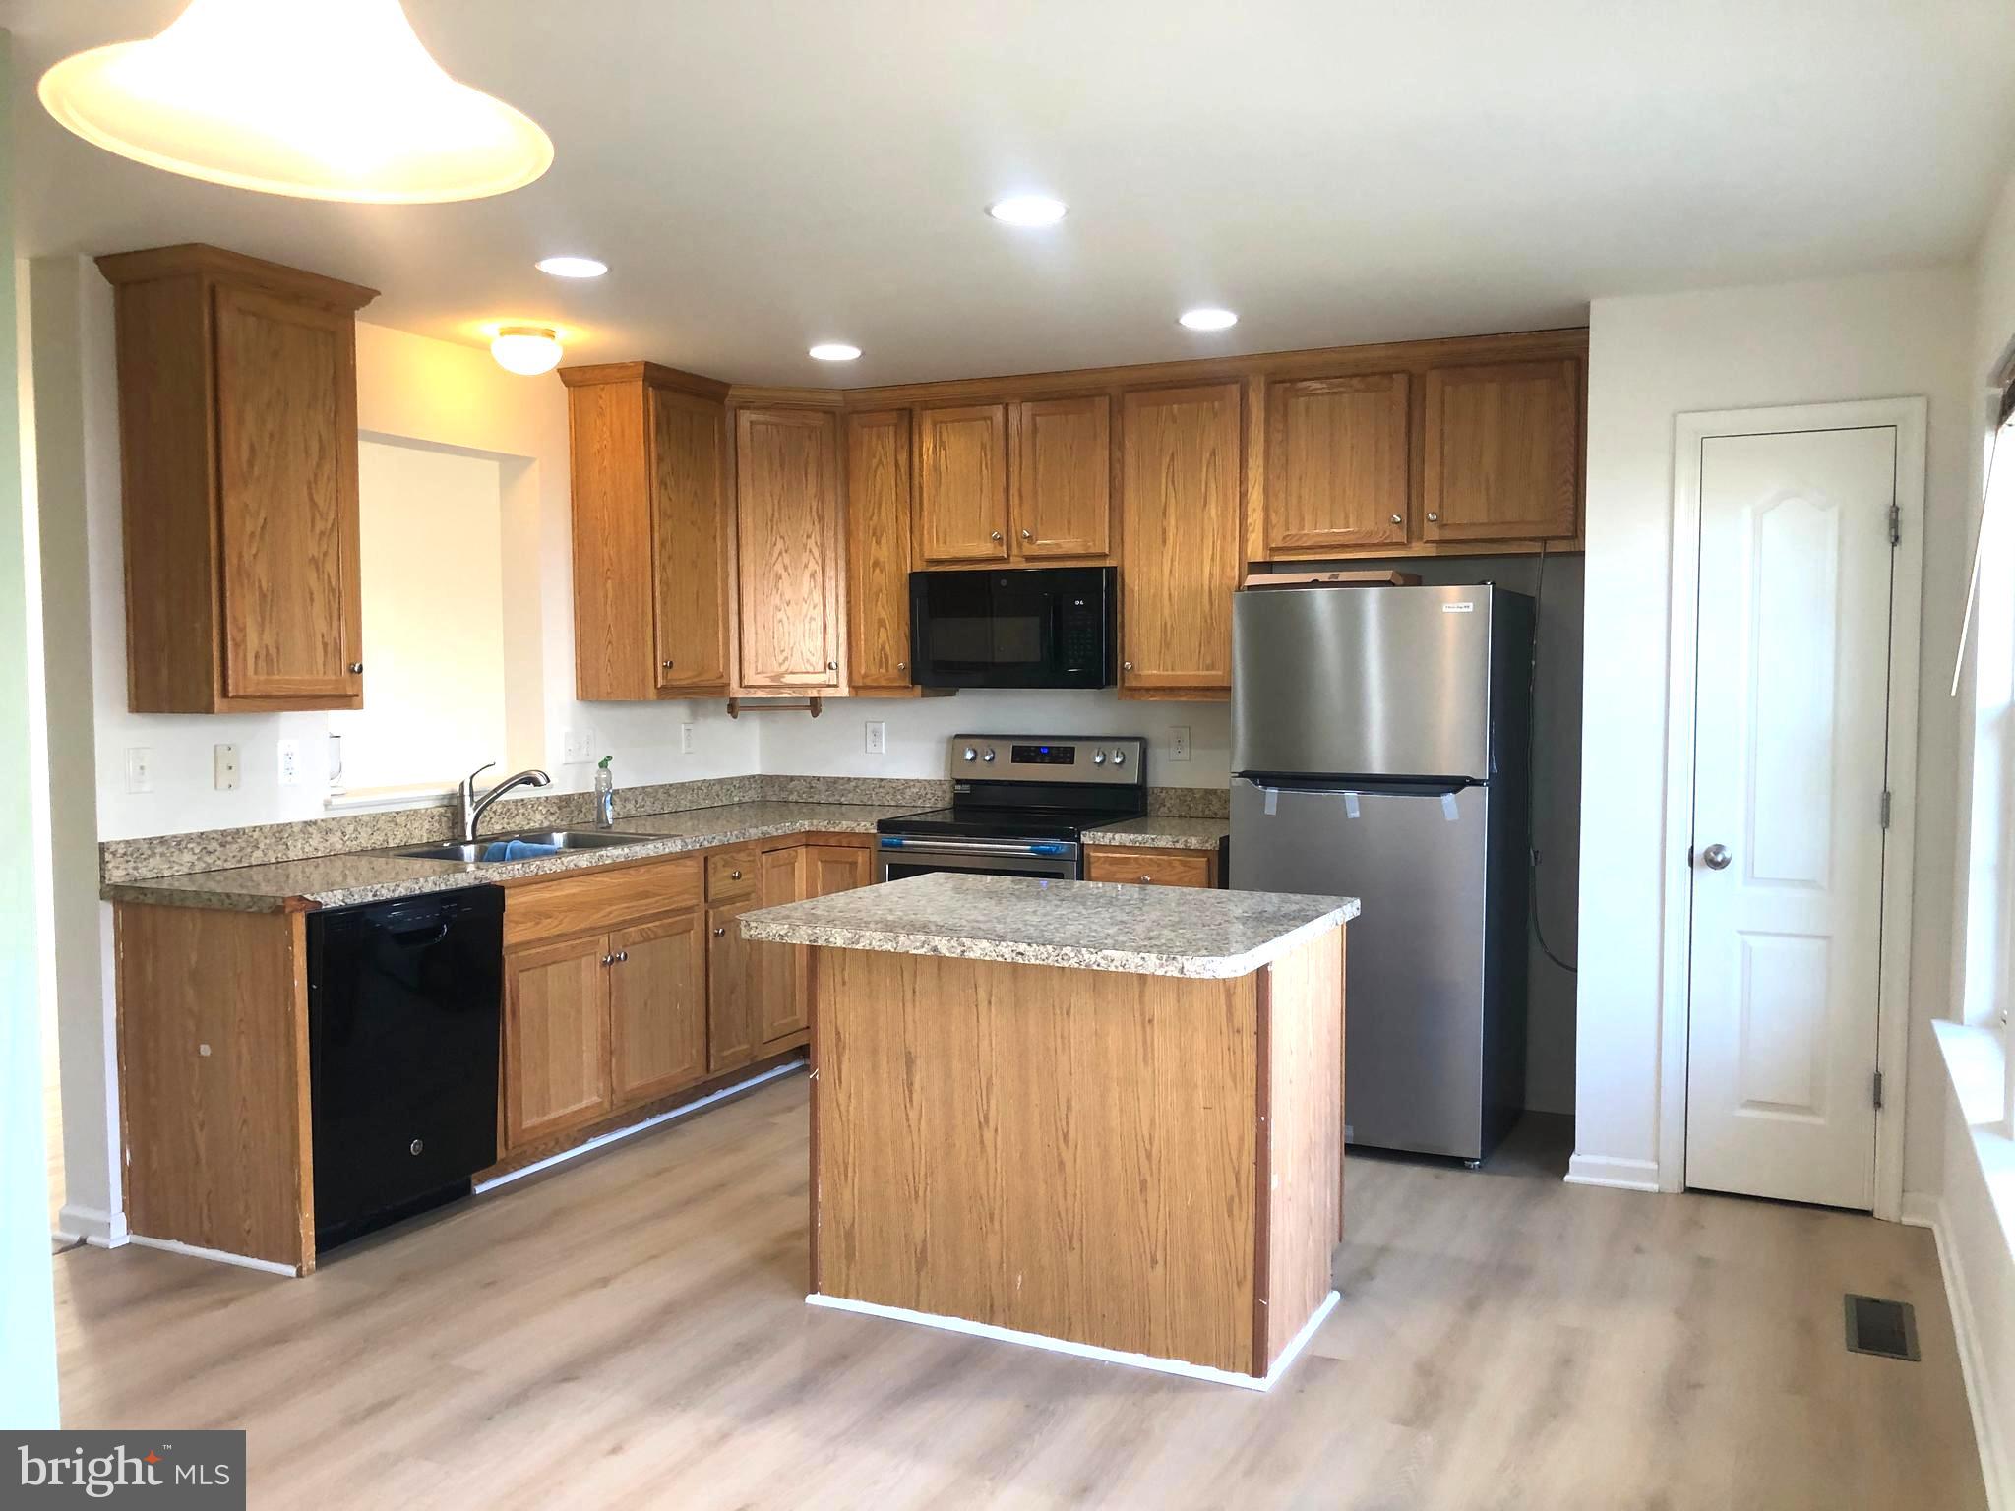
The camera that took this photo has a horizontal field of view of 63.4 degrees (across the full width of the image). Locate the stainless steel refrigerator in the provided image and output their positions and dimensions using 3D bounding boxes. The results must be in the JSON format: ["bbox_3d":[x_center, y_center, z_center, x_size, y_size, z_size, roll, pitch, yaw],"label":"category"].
[{"bbox_3d":[1.196,0.332,5.145,0.759,1.685,0.752,2,3,27],"label":"stainless steel refrigerator"}]

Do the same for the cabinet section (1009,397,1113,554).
[{"bbox_3d":[0.252,-0.951,5.705,0.367,0.540,0.320,1,3,26],"label":"cabinet section"}]

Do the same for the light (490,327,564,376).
[{"bbox_3d":[-1.413,-1.187,4.810,0.214,0.125,0.214,0,3,0],"label":"light"}]

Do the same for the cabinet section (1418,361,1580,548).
[{"bbox_3d":[1.554,-0.918,5.065,0.455,0.540,0.320,1,3,26],"label":"cabinet section"}]

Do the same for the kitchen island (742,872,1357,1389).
[{"bbox_3d":[0.125,0.800,3.650,1.114,0.914,0.879,1,3,26],"label":"kitchen island"}]

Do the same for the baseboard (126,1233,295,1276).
[{"bbox_3d":[-1.942,1.223,3.985,0.562,0.022,0.020,1,3,26],"label":"baseboard"}]

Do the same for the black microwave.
[{"bbox_3d":[0.077,-0.450,5.859,0.757,0.407,0.400,1,3,26],"label":"black microwave"}]

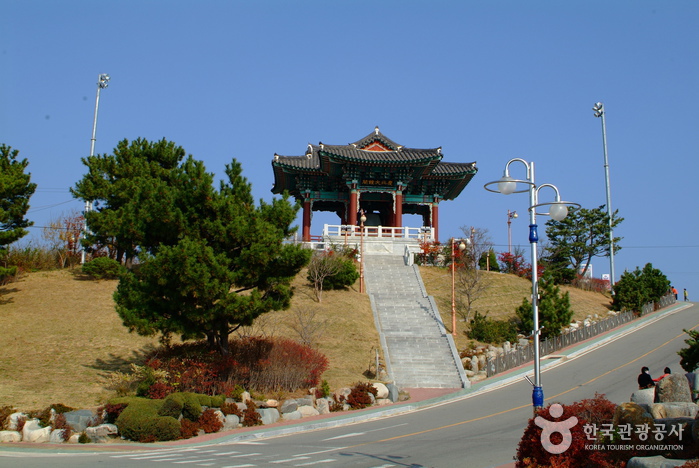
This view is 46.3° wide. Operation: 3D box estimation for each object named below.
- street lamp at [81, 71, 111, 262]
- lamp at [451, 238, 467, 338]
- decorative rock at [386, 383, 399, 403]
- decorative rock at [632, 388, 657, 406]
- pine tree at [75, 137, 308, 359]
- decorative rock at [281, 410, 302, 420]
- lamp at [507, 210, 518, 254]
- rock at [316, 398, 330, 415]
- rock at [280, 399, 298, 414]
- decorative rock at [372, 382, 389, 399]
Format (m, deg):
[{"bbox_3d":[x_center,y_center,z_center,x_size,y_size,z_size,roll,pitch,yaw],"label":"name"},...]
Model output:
[{"bbox_3d":[-19.990,-5.296,64.063,1.100,15.505,0.900,-3,-13,15],"label":"street lamp"},{"bbox_3d":[6.032,2.926,45.388,0.850,5.525,0.420,0,-12,0],"label":"lamp"},{"bbox_3d":[1.754,6.464,33.300,0.475,0.816,0.500,1,-13,0],"label":"decorative rock"},{"bbox_3d":[7.562,4.205,21.000,0.610,0.449,0.500,-4,-14,19],"label":"decorative rock"},{"bbox_3d":[-6.387,0.750,35.000,9.000,8.800,7.600,1,-13,0],"label":"pine tree"},{"bbox_3d":[-2.304,7.335,33.000,0.812,0.397,0.600,2,-13,-4],"label":"decorative rock"},{"bbox_3d":[12.000,0.698,60.000,0.800,4.700,0.450,1,-13,0],"label":"lamp"},{"bbox_3d":[-0.965,6.401,30.300,0.504,0.594,0.470,1,-13,0],"label":"rock"},{"bbox_3d":[-2.227,6.401,30.300,0.648,0.594,0.560,1,-13,0],"label":"rock"},{"bbox_3d":[1.279,6.459,33.700,0.641,0.660,0.600,1,-13,0],"label":"decorative rock"}]

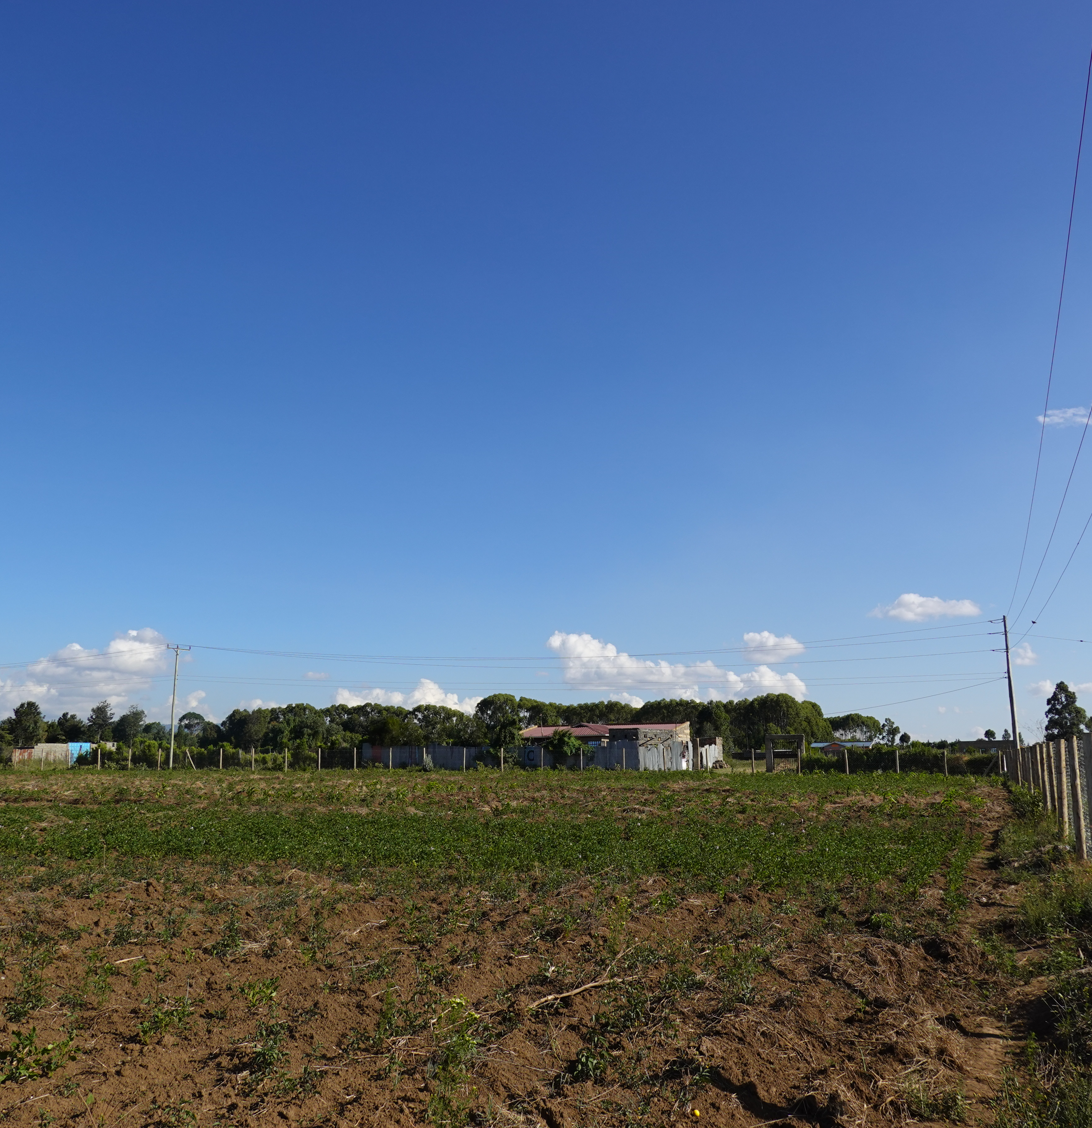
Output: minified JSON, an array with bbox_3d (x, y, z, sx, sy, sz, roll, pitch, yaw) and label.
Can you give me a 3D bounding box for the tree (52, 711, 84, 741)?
[{"bbox_3d":[-67.870,24.718,159.374,4.688,7.519,4.688,4,-10,-23],"label":"tree"}]

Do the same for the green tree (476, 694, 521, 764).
[{"bbox_3d":[-3.821,13.763,91.479,3.881,6.256,3.881,0,-10,-2],"label":"green tree"}]

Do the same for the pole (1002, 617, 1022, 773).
[{"bbox_3d":[29.739,8.459,72.201,0.400,10.208,0.400,-4,-10,20],"label":"pole"}]

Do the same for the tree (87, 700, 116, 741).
[{"bbox_3d":[-53.819,20.532,136.487,3.270,8.049,3.270,4,-10,-21],"label":"tree"}]

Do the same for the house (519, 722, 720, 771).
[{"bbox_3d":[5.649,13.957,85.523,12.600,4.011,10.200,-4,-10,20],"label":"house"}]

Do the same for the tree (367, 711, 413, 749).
[{"bbox_3d":[-14.770,16.783,106.695,4.328,5.501,4.328,1,-10,-8],"label":"tree"}]

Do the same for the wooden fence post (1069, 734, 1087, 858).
[{"bbox_3d":[7.402,3.244,15.701,0.115,1.690,0.115,-4,-11,24],"label":"wooden fence post"}]

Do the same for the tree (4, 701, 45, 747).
[{"bbox_3d":[-65.642,21.339,141.320,4.992,8.162,4.992,4,-11,-24],"label":"tree"}]

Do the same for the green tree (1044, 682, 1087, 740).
[{"bbox_3d":[49.749,15.328,107.315,4.177,8.231,4.177,-4,-11,24],"label":"green tree"}]

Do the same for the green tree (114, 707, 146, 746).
[{"bbox_3d":[-50.300,20.925,136.421,3.597,7.250,3.597,3,-10,-20],"label":"green tree"}]

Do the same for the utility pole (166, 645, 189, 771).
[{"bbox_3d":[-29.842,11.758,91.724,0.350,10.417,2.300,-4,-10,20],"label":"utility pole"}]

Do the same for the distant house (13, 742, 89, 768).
[{"bbox_3d":[-44.517,17.318,101.128,5.400,2.590,3.800,-4,-10,20],"label":"distant house"}]

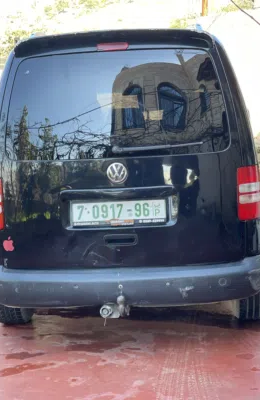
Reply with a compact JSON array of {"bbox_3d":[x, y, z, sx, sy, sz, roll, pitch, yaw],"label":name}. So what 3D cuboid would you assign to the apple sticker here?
[{"bbox_3d":[-0.675,0.248,4.126,0.062,0.080,0.006,-2,8,4],"label":"apple sticker"}]

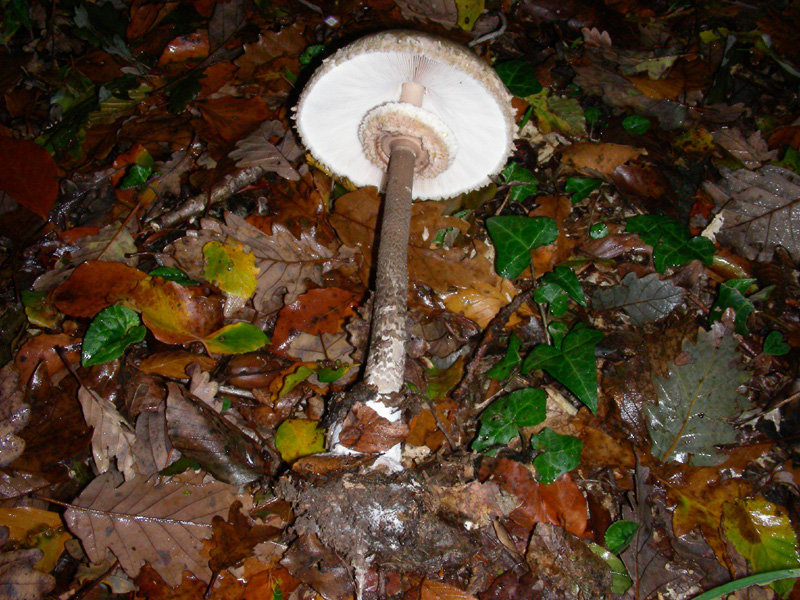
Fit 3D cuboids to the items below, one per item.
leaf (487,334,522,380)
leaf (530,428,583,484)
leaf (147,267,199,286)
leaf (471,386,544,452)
[{"bbox_3d":[0.064,0.037,0.546,0.036,0.014,0.028,-23,49,-21],"label":"leaf"},{"bbox_3d":[0.091,0.093,0.521,0.030,0.013,0.035,13,51,10],"label":"leaf"},{"bbox_3d":[-0.154,-0.016,0.599,0.038,0.013,0.016,11,46,11],"label":"leaf"},{"bbox_3d":[0.074,0.079,0.591,0.072,0.013,0.032,-25,50,-23],"label":"leaf"}]

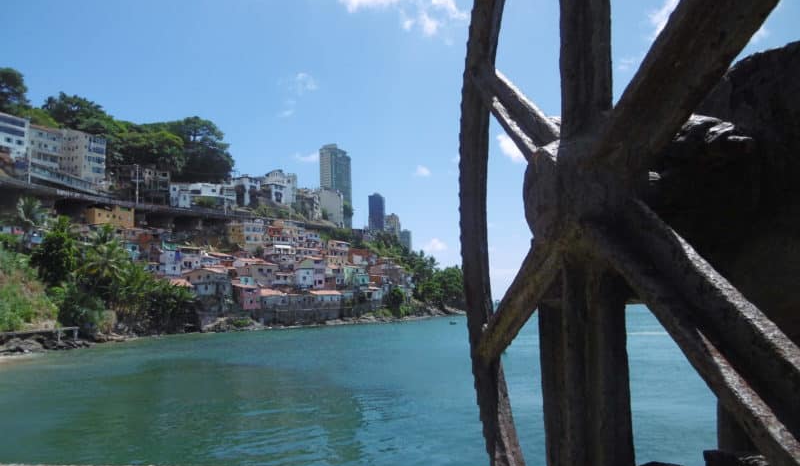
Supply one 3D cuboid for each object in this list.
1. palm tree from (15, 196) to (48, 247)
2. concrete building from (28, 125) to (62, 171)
[{"bbox_3d":[-67.850,-2.020,102.000,6.100,9.500,6.100,3,-9,-33],"label":"palm tree"},{"bbox_3d":[-91.280,-21.150,140.840,9.000,11.260,9.000,-6,-8,25],"label":"concrete building"}]

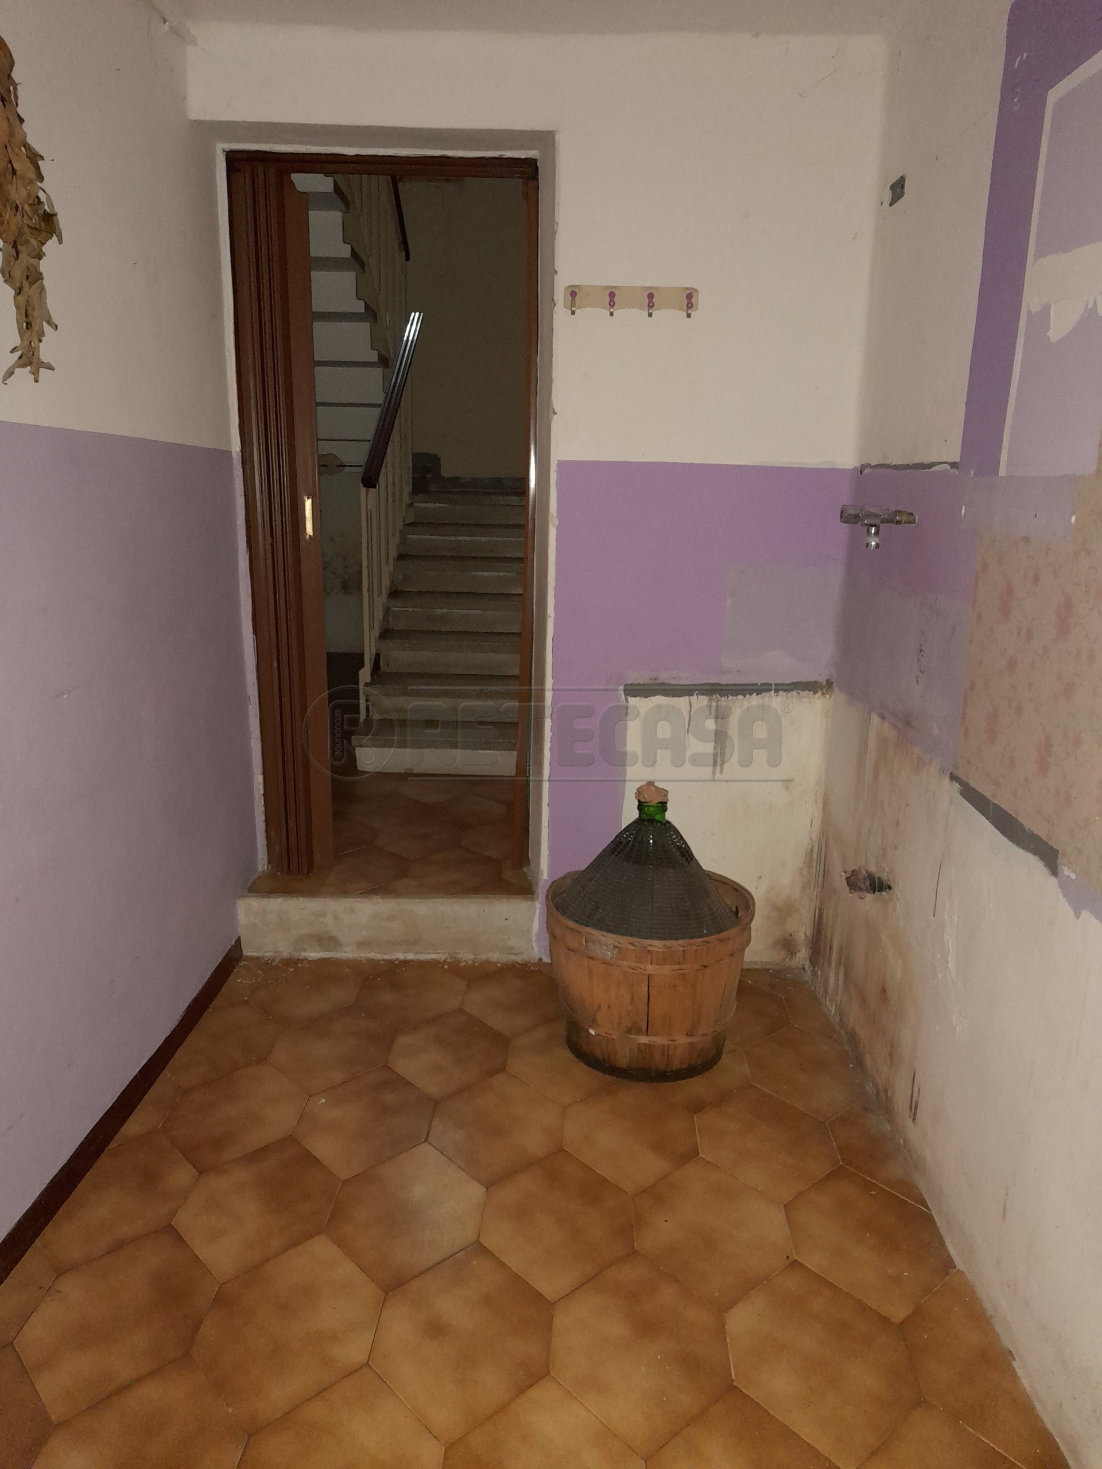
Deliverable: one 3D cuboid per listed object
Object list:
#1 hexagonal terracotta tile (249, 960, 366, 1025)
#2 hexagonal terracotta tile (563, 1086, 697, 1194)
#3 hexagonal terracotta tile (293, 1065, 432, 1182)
[{"bbox_3d":[-0.688,0.729,2.990,0.299,0.012,0.421,2,14,2],"label":"hexagonal terracotta tile"},{"bbox_3d":[0.181,0.896,2.381,0.299,0.012,0.444,2,14,2],"label":"hexagonal terracotta tile"},{"bbox_3d":[-0.444,0.931,2.558,0.317,0.012,0.470,2,14,2],"label":"hexagonal terracotta tile"}]

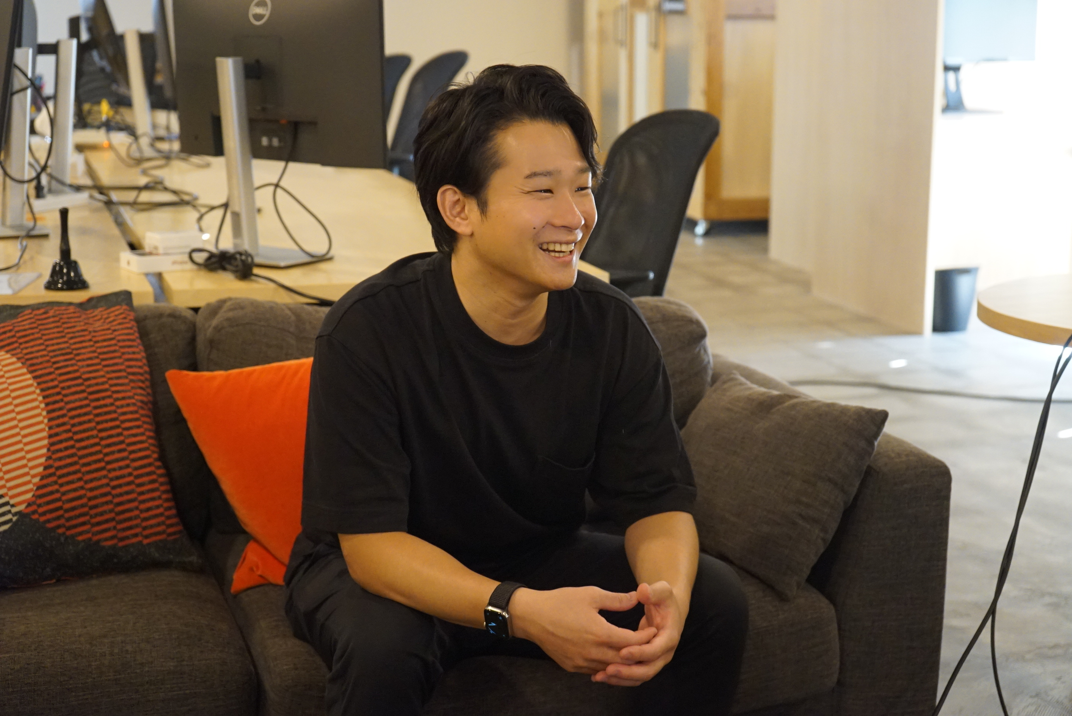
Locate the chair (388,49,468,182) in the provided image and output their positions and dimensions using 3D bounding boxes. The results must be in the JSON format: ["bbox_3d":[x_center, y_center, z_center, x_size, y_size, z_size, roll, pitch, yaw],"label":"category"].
[{"bbox_3d":[-0.557,-0.525,5.970,0.600,1.014,0.600,-4,13,-17],"label":"chair"}]

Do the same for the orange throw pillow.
[{"bbox_3d":[-0.295,0.152,2.537,0.400,0.365,0.140,-10,-19,-19],"label":"orange throw pillow"}]

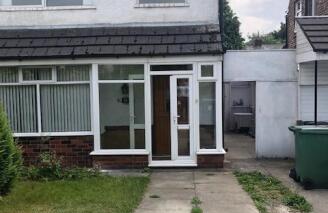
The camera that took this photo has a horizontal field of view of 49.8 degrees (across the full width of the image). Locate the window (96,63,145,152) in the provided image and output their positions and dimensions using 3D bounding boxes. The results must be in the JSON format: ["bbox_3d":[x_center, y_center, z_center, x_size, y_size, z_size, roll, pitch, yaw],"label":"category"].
[{"bbox_3d":[-0.986,0.027,8.230,1.157,2.009,0.100,-1,2,2],"label":"window"}]

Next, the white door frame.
[{"bbox_3d":[0.218,0.299,8.200,1.081,2.175,0.110,-1,2,2],"label":"white door frame"}]

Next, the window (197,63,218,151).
[{"bbox_3d":[1.010,0.007,8.166,0.497,2.032,0.100,-1,2,2],"label":"window"}]

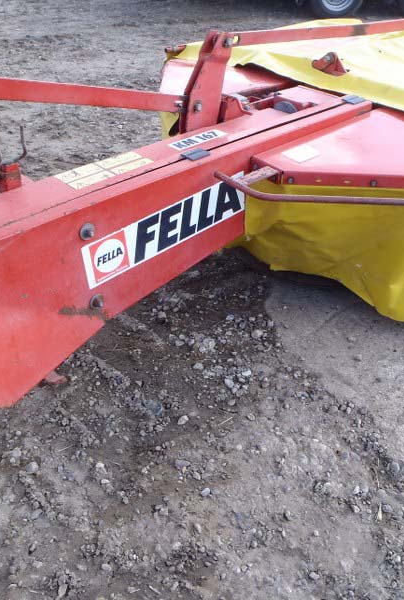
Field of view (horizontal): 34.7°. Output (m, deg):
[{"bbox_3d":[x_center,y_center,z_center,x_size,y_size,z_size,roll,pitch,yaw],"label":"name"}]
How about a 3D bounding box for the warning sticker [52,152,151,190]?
[{"bbox_3d":[-0.287,-0.389,1.931,0.280,0.005,0.121,-29,42,-34],"label":"warning sticker"}]

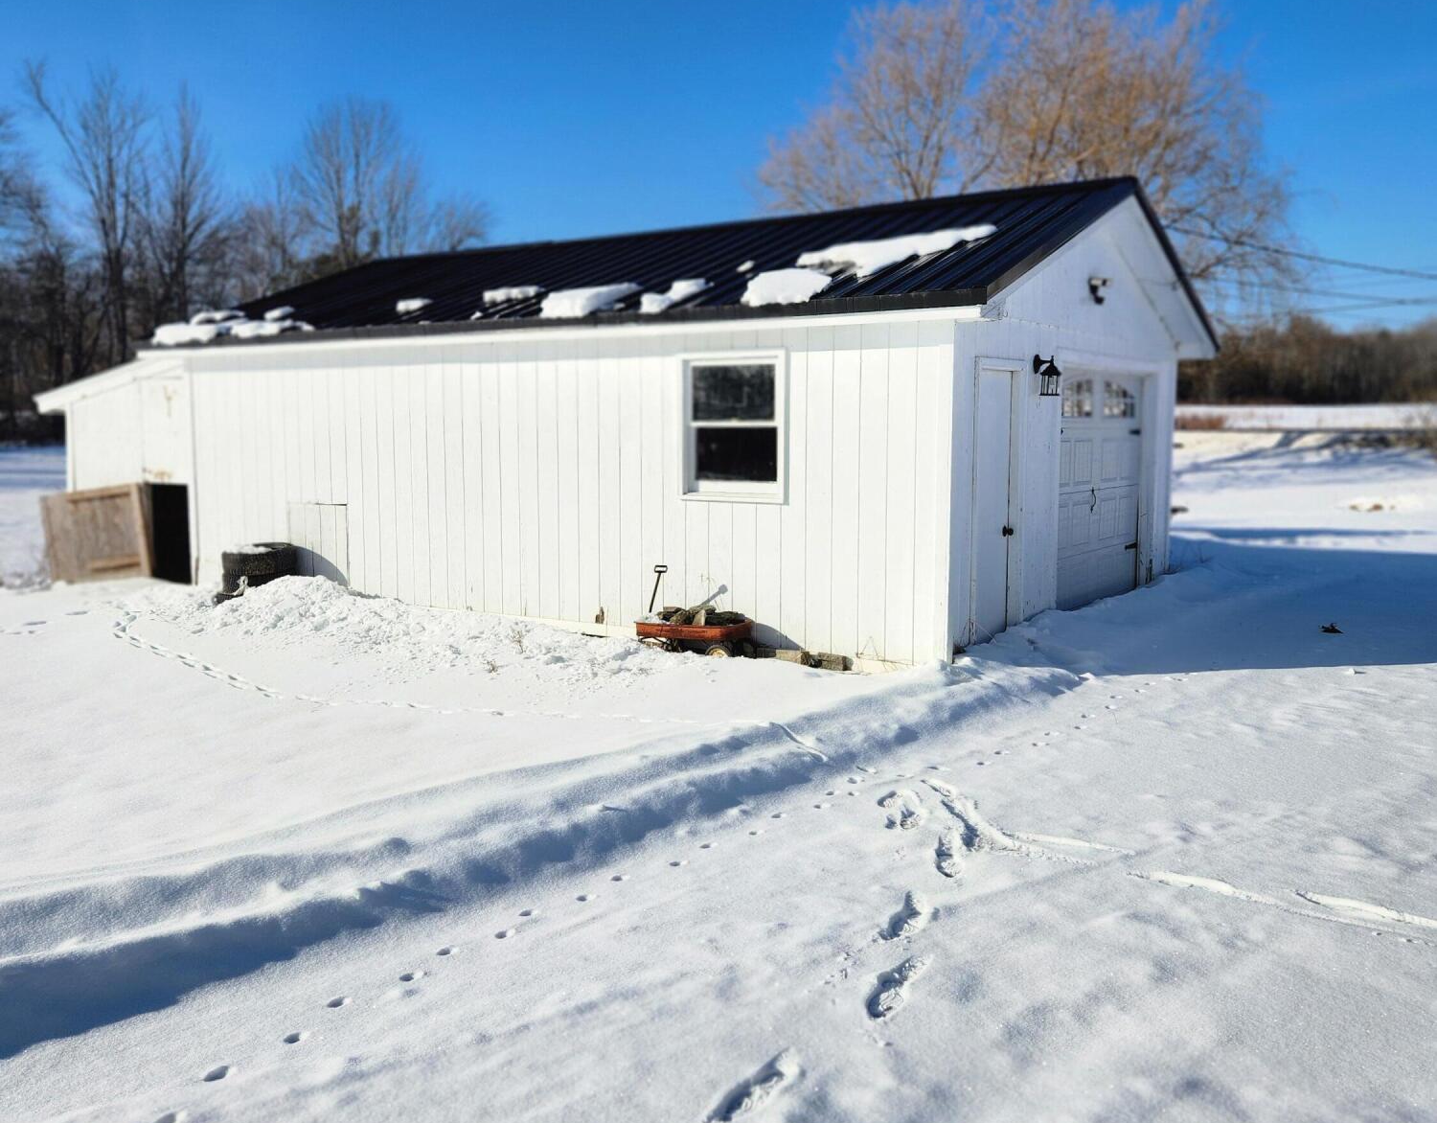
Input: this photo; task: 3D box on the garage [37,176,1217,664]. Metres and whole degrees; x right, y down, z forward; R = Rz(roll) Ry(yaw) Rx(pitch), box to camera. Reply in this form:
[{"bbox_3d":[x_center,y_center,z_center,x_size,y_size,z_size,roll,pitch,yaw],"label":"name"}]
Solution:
[{"bbox_3d":[-1.293,-1.544,13.051,10.903,3.496,6.003,4,8,34],"label":"garage"}]

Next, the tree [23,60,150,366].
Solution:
[{"bbox_3d":[-31.516,-15.431,64.694,6.829,19.312,6.829,0,6,0],"label":"tree"}]

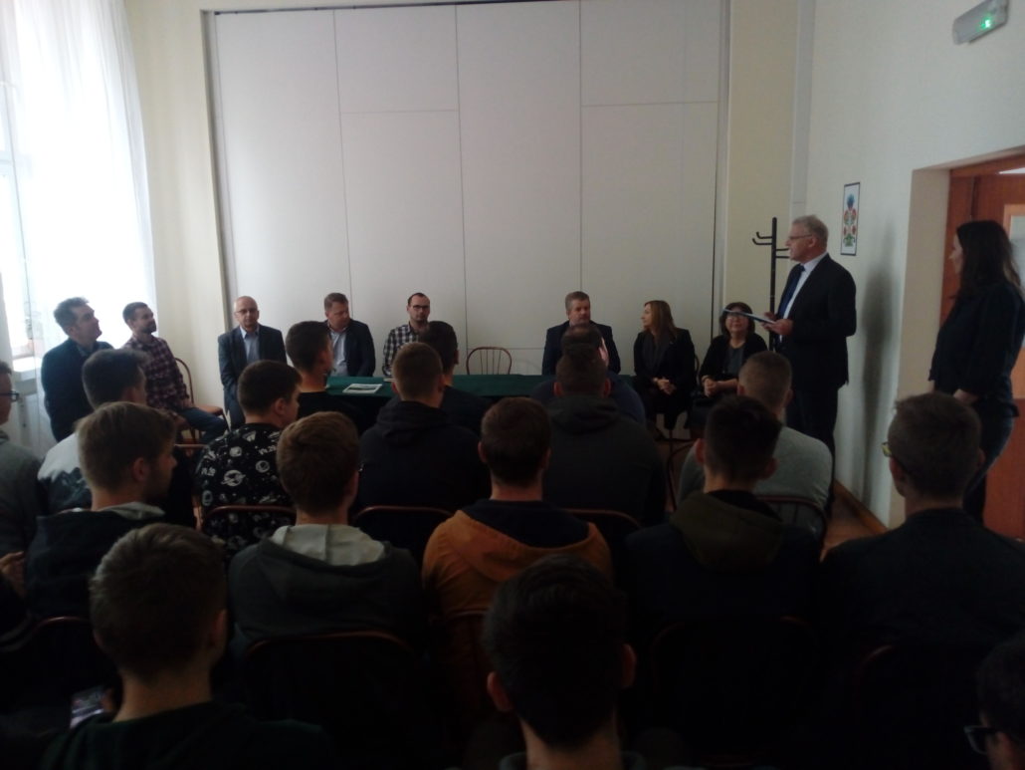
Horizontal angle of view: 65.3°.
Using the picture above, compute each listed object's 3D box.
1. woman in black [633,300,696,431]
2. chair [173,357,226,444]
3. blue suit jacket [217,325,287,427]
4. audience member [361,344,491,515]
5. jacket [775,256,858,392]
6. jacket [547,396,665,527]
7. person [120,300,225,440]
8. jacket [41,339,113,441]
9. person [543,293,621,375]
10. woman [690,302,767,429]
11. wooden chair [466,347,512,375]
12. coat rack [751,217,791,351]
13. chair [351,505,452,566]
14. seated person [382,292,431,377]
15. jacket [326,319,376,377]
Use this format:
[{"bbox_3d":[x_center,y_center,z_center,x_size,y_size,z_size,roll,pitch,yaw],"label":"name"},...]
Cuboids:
[{"bbox_3d":[1.066,0.041,5.659,0.480,1.240,0.720,3,11,21],"label":"woman in black"},{"bbox_3d":[-2.323,0.225,5.613,0.480,0.870,0.420,8,14,41],"label":"chair"},{"bbox_3d":[-1.901,-0.104,5.968,0.520,0.680,0.400,-2,10,-8],"label":"blue suit jacket"},{"bbox_3d":[-0.276,0.476,2.882,0.480,1.280,0.760,0,10,6],"label":"audience member"},{"bbox_3d":[1.688,-0.320,4.552,0.350,0.800,0.500,-7,12,-28],"label":"jacket"},{"bbox_3d":[0.244,0.394,2.603,0.500,0.680,0.360,0,10,4],"label":"jacket"},{"bbox_3d":[-2.219,0.126,5.268,0.800,1.325,0.520,6,12,33],"label":"person"},{"bbox_3d":[-2.586,0.026,4.811,0.380,0.660,0.470,6,13,36],"label":"jacket"},{"bbox_3d":[0.437,0.052,5.125,0.520,1.280,0.780,0,10,4],"label":"person"},{"bbox_3d":[1.510,0.056,5.559,0.560,1.230,0.720,2,11,19],"label":"woman"},{"bbox_3d":[-0.194,0.168,6.135,0.410,0.865,0.500,0,10,4],"label":"wooden chair"},{"bbox_3d":[1.812,-0.294,5.620,0.420,1.730,0.420,0,10,4],"label":"coat rack"},{"bbox_3d":[-0.338,0.760,2.870,0.410,0.860,0.500,0,10,4],"label":"chair"},{"bbox_3d":[-0.606,0.049,5.256,0.500,1.280,0.780,-1,10,-1],"label":"seated person"},{"bbox_3d":[-1.156,-0.106,5.412,0.500,0.650,0.400,-1,10,-1],"label":"jacket"}]

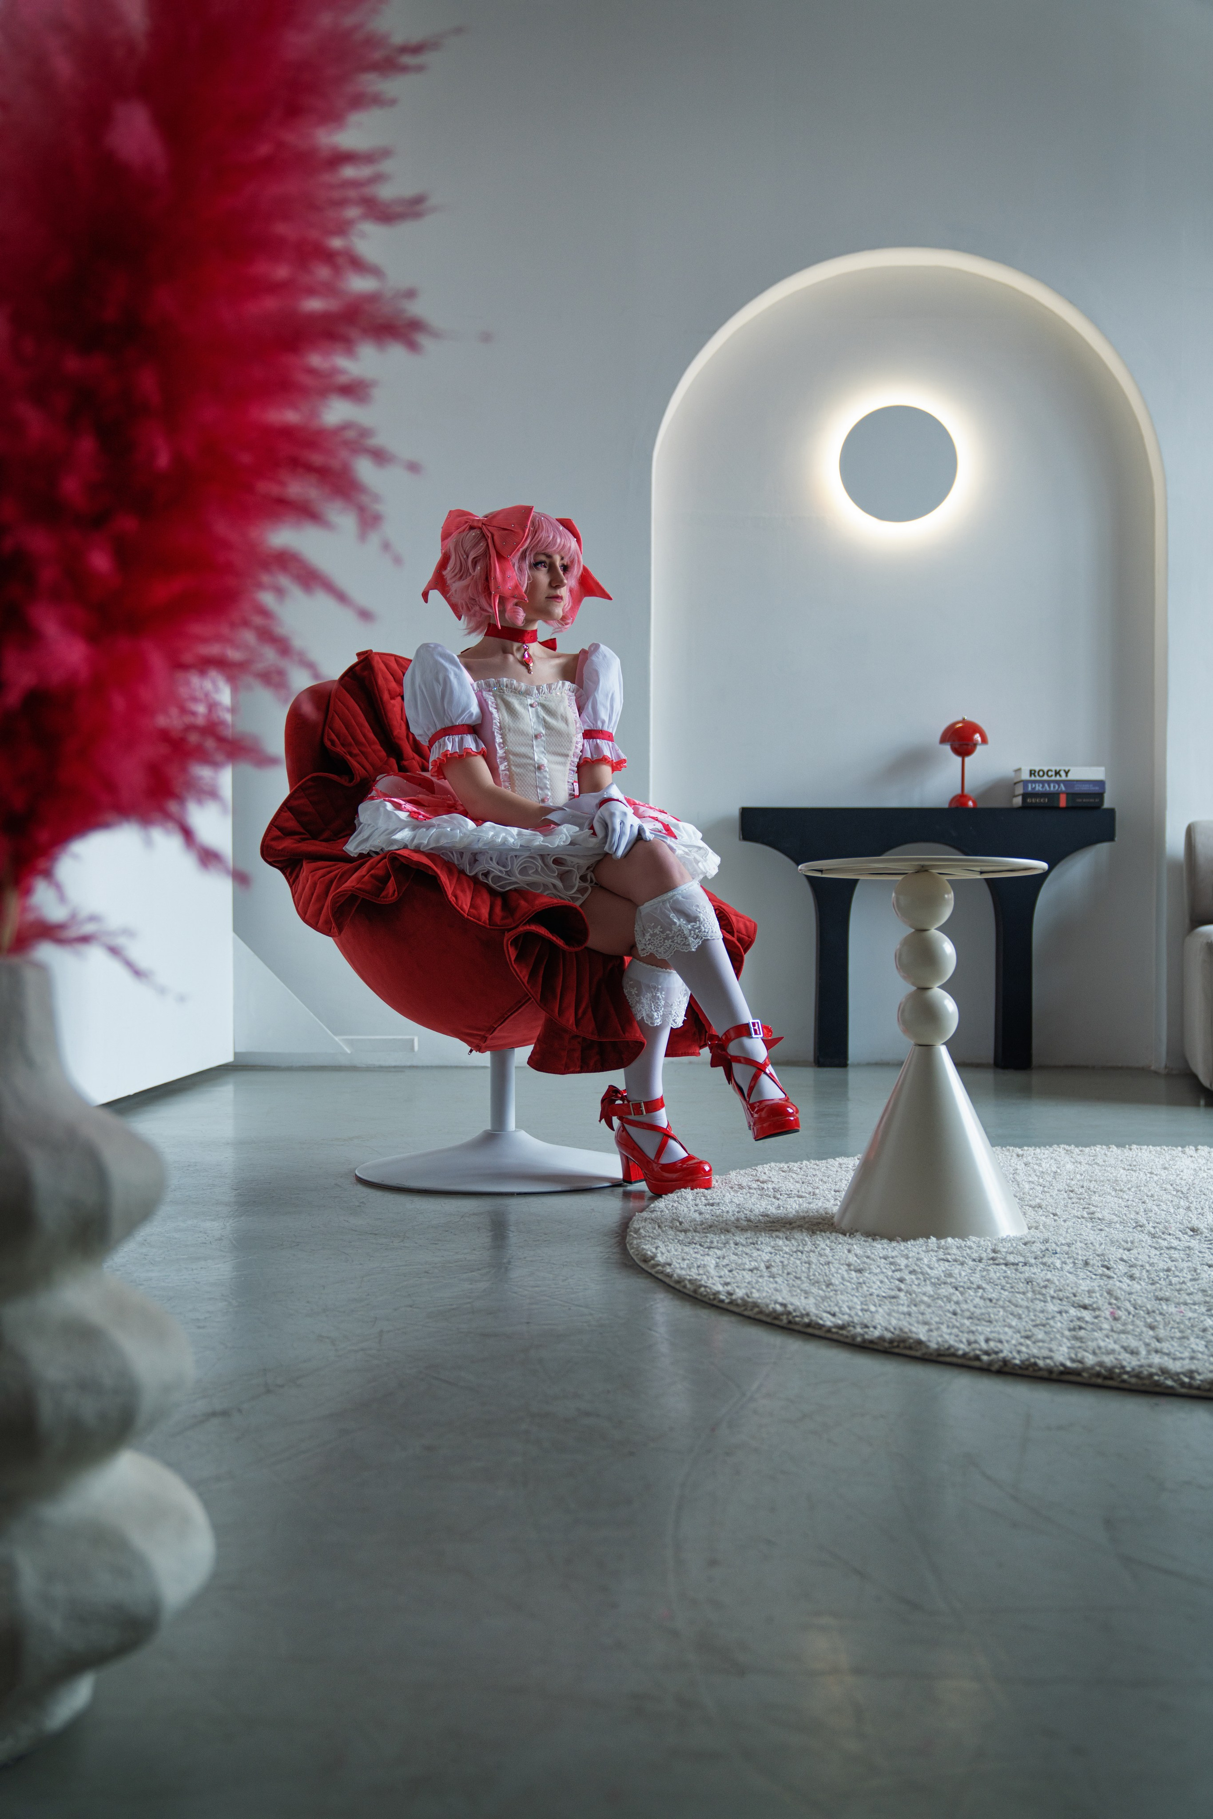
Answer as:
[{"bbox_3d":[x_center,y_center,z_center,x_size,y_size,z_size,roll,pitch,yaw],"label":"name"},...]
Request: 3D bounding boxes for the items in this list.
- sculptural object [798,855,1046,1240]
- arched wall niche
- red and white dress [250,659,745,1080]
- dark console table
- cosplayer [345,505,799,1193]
[{"bbox_3d":[0.499,0.213,2.779,0.393,0.573,0.393,0,0,0],"label":"sculptural object"},{"bbox_3d":[1.021,-0.844,6.036,1.735,2.760,0.180,0,0,1],"label":"arched wall niche"},{"bbox_3d":[-0.195,-0.117,3.421,0.900,0.830,0.840,0,-1,-40],"label":"red and white dress"},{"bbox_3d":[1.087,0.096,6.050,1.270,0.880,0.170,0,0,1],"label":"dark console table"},{"bbox_3d":[-0.070,-0.137,3.391,0.600,1.310,0.920,0,-1,-40],"label":"cosplayer"}]

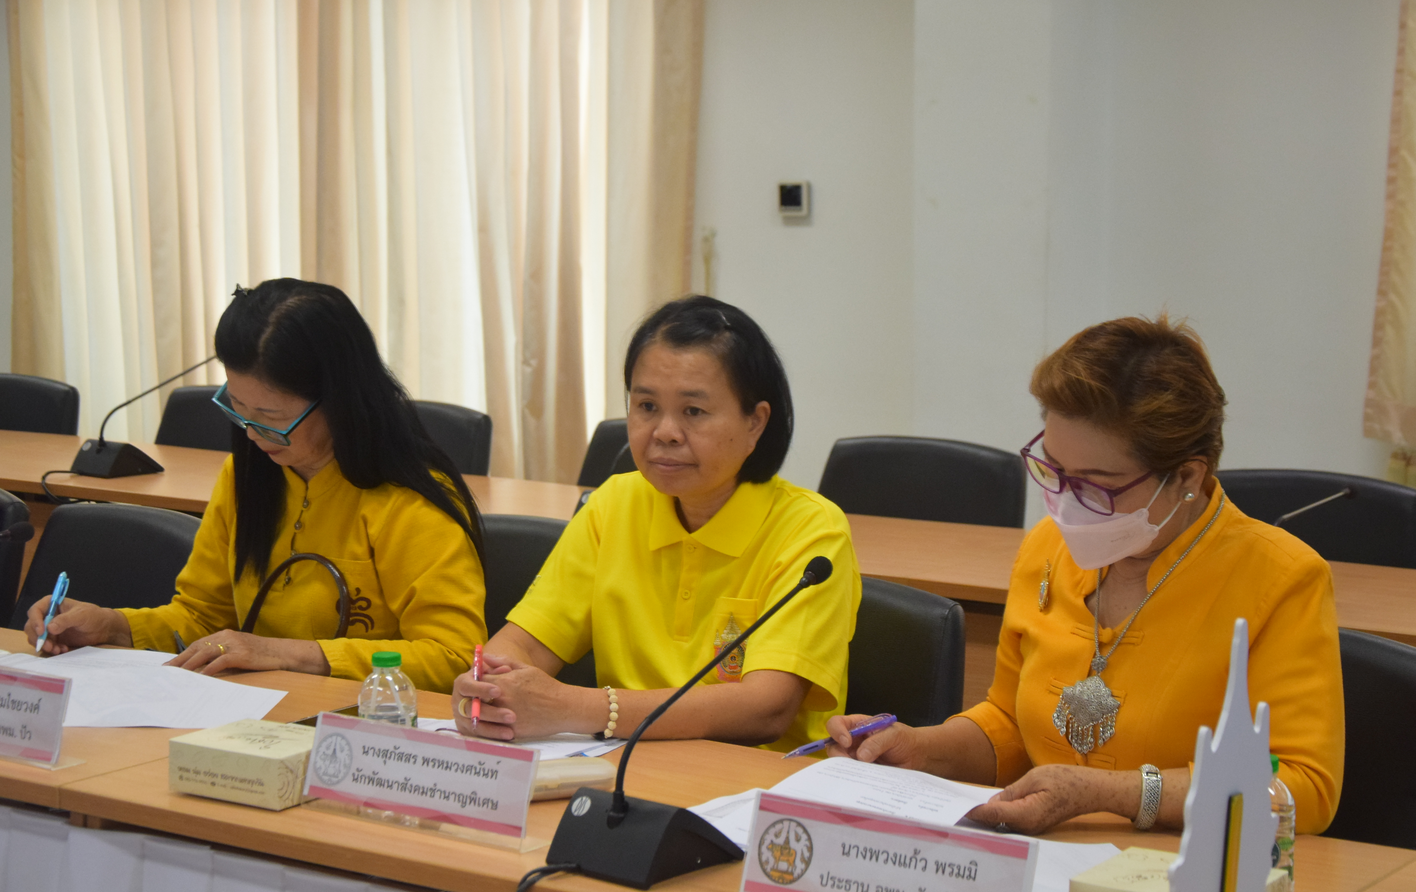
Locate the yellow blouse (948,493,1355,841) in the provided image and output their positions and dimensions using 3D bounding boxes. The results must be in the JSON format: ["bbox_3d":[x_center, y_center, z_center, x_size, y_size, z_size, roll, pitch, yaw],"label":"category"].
[{"bbox_3d":[0.498,0.306,2.780,0.460,0.540,0.380,5,8,34],"label":"yellow blouse"}]

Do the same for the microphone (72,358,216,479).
[{"bbox_3d":[-1.179,-0.080,5.691,0.150,0.245,0.410,5,8,34],"label":"microphone"}]

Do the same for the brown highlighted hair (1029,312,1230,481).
[{"bbox_3d":[0.441,-0.053,2.753,0.178,0.175,0.212,5,22,37],"label":"brown highlighted hair"}]

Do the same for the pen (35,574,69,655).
[{"bbox_3d":[-0.904,0.228,3.628,0.015,0.132,0.012,12,-35,-3],"label":"pen"}]

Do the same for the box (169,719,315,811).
[{"bbox_3d":[-0.461,0.332,2.753,0.150,0.053,0.122,5,8,34],"label":"box"}]

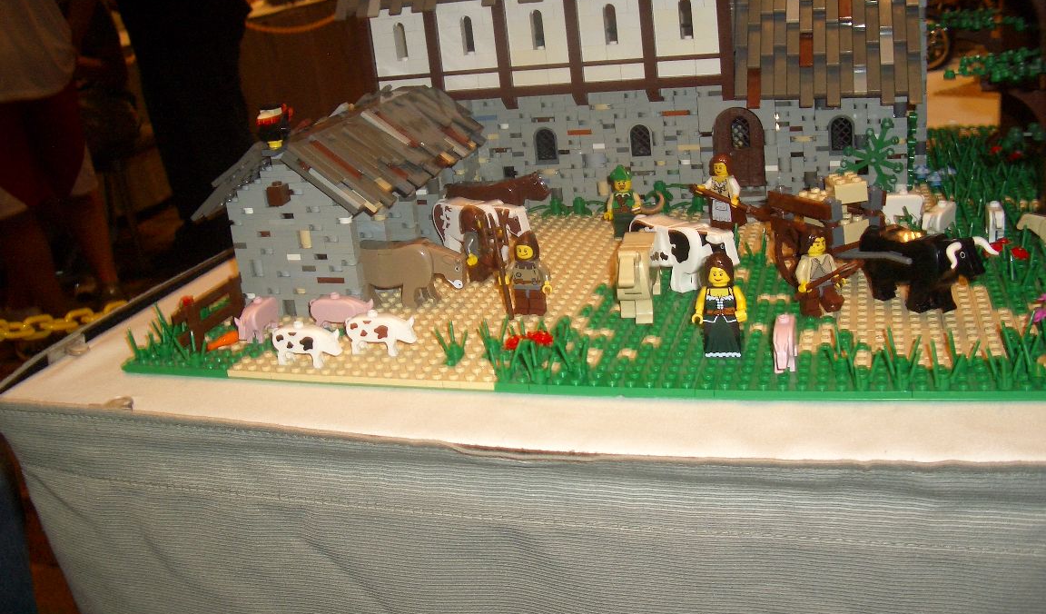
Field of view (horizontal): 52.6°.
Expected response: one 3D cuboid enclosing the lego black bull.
[{"bbox_3d":[0.186,-0.018,0.497,0.032,0.037,0.070,-17,22,-26],"label":"lego black bull"}]

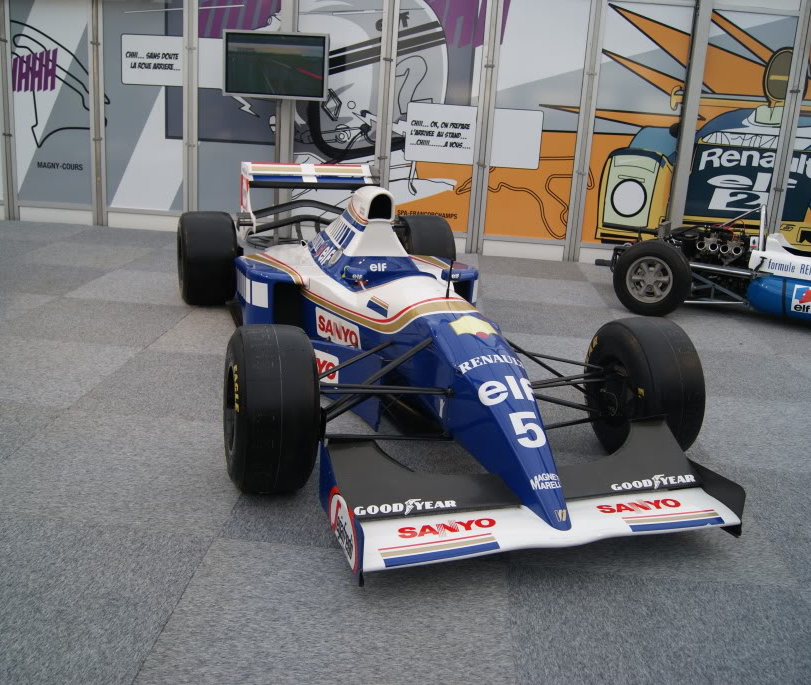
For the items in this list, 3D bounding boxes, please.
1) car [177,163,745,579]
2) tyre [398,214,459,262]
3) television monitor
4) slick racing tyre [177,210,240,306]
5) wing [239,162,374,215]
[{"bbox_3d":[-0.123,-0.316,4.308,2.030,1.000,4.307,-2,17,-19],"label":"car"},{"bbox_3d":[0.111,-0.659,6.133,0.380,0.670,0.670,-2,17,-19],"label":"tyre"},{"bbox_3d":[-1.358,-2.914,8.099,1.110,0.660,0.100,6,16,7],"label":"television monitor"},{"bbox_3d":[-1.444,-0.609,5.601,0.380,0.670,0.670,-2,17,-19],"label":"slick racing tyre"},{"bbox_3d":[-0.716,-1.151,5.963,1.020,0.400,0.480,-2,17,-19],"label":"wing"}]

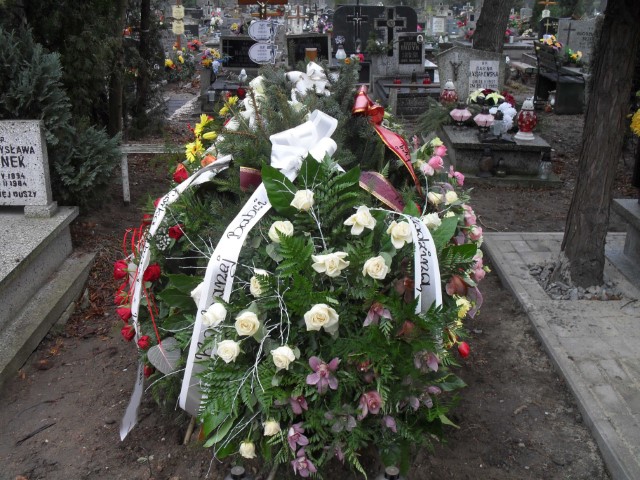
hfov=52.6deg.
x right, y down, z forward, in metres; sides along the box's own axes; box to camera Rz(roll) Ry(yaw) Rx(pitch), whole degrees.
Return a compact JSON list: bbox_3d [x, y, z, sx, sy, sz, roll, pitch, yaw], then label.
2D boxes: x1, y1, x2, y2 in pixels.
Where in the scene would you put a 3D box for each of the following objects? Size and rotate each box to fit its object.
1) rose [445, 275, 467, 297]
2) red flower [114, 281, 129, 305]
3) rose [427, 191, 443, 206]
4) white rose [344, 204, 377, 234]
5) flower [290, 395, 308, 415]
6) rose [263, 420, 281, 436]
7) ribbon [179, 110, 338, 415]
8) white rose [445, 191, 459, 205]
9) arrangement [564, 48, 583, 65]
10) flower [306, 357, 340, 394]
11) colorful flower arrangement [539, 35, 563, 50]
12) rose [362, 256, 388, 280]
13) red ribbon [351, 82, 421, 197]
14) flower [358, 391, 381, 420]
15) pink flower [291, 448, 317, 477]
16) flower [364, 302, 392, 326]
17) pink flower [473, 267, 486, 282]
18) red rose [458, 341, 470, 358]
[{"bbox_3d":[0.454,0.151,2.150,0.070,0.070,0.060,-8,23,-18],"label":"rose"},{"bbox_3d":[-0.751,0.203,2.450,0.058,0.076,0.058,10,13,23],"label":"red flower"},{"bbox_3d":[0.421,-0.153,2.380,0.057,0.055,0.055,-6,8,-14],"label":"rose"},{"bbox_3d":[0.141,-0.071,2.250,0.110,0.100,0.080,-4,10,-9],"label":"white rose"},{"bbox_3d":[-0.067,0.534,2.100,0.058,0.062,0.050,-2,22,-5],"label":"flower"},{"bbox_3d":[-0.159,0.618,2.120,0.060,0.055,0.055,2,12,5],"label":"rose"},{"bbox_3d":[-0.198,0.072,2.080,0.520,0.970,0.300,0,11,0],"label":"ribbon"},{"bbox_3d":[0.488,-0.158,2.400,0.051,0.052,0.047,-4,5,-11],"label":"white rose"},{"bbox_3d":[3.996,-2.892,10.200,0.270,0.240,0.240,0,22,0],"label":"arrangement"},{"bbox_3d":[0.011,0.444,2.120,0.110,0.120,0.050,0,9,0],"label":"flower"},{"bbox_3d":[3.261,-2.781,9.134,0.330,0.240,0.280,0,22,0],"label":"colorful flower arrangement"},{"bbox_3d":[0.167,0.087,1.970,0.076,0.074,0.062,-3,5,-8],"label":"rose"},{"bbox_3d":[0.276,-0.407,2.650,0.280,0.450,0.200,-6,22,-14],"label":"red ribbon"},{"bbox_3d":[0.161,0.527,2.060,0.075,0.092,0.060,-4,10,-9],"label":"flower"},{"bbox_3d":[-0.051,0.688,2.000,0.076,0.084,0.048,2,10,5],"label":"pink flower"},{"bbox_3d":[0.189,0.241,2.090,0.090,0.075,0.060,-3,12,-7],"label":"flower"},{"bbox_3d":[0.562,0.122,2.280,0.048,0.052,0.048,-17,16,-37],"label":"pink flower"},{"bbox_3d":[0.502,0.381,2.250,0.042,0.060,0.045,-12,25,-28],"label":"red rose"}]

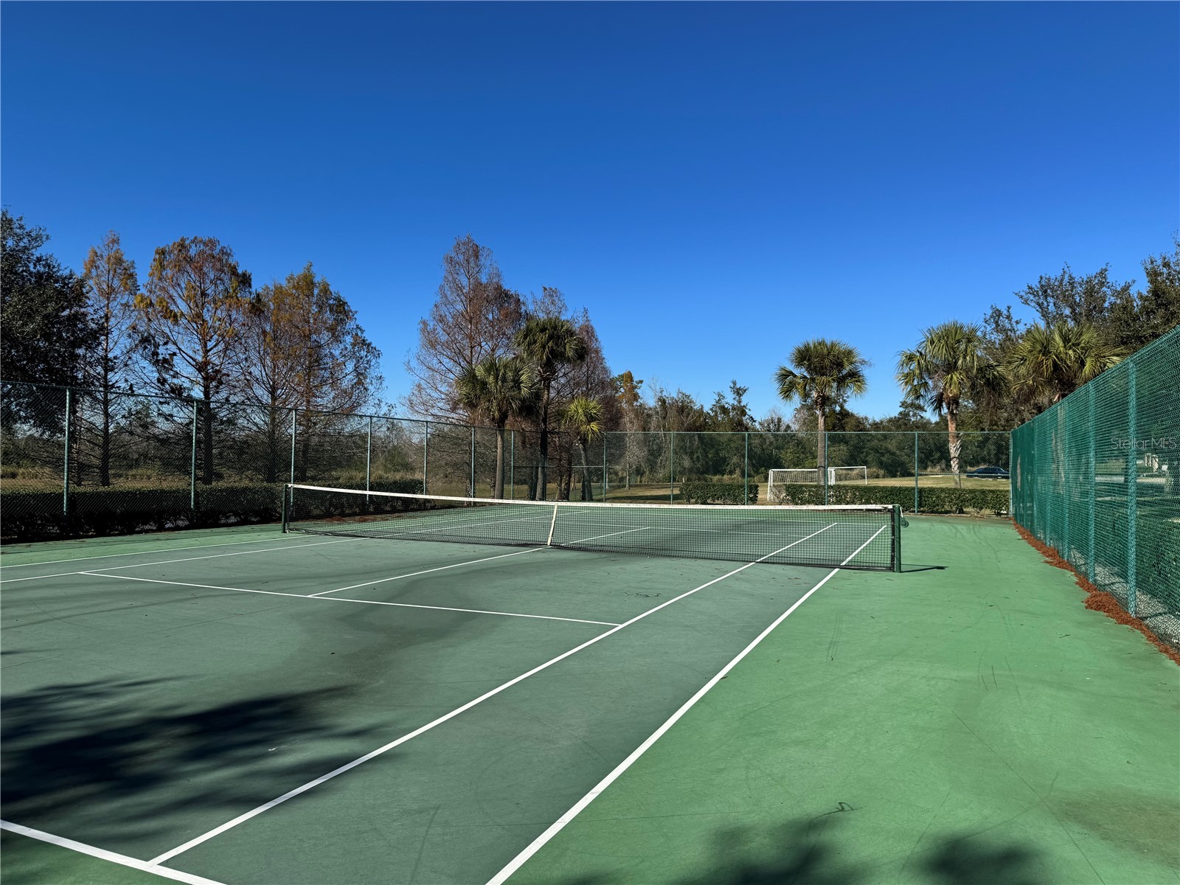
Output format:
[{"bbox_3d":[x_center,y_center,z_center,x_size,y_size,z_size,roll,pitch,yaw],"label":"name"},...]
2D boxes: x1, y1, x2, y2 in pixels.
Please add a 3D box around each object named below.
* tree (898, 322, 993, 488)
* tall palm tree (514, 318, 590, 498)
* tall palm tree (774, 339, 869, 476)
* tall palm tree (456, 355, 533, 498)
[{"bbox_3d":[14.794,-1.094,33.897,4.110,7.820,4.030,1,-1,0],"label":"tree"},{"bbox_3d":[-1.652,-1.531,37.102,3.340,8.220,3.270,1,-1,0],"label":"tall palm tree"},{"bbox_3d":[10.129,-0.844,35.589,4.080,7.220,4.000,1,-1,0],"label":"tall palm tree"},{"bbox_3d":[-4.000,-0.639,35.578,3.520,6.270,3.450,1,-1,0],"label":"tall palm tree"}]

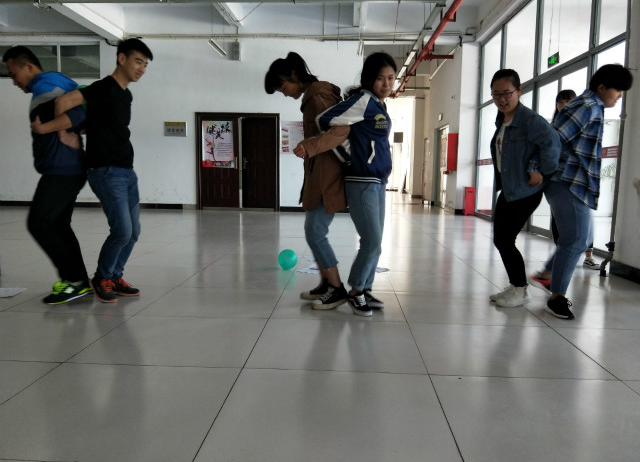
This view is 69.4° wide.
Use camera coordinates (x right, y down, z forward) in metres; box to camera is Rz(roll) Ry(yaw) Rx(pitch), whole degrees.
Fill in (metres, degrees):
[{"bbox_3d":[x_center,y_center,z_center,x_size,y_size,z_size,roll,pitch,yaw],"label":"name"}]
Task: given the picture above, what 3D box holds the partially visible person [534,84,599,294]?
[{"bbox_3d":[2.435,-0.490,4.379,0.450,1.652,0.360,2,7,11],"label":"partially visible person"}]

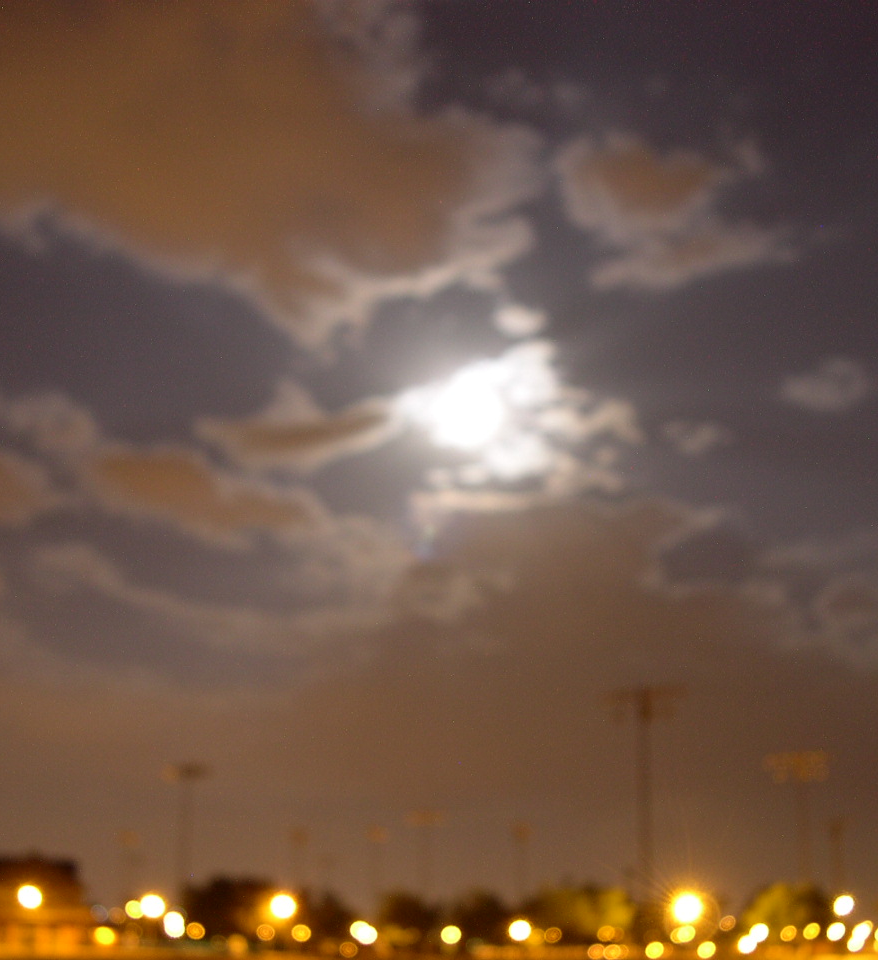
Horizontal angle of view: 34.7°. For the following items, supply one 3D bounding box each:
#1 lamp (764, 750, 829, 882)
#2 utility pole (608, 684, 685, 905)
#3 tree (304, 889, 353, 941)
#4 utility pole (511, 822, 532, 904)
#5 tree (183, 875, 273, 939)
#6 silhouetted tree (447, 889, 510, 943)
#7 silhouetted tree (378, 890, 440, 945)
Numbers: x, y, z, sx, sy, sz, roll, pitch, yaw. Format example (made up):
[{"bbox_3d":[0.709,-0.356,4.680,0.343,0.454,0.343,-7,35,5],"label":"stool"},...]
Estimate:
[{"bbox_3d":[36.759,36.858,141.267,5.630,18.500,1.000,0,-18,0],"label":"lamp"},{"bbox_3d":[15.490,24.378,102.084,4.800,18.500,1.000,0,-18,0],"label":"utility pole"},{"bbox_3d":[-12.456,48.944,157.578,5.610,5.370,5.610,1,-18,-4],"label":"tree"},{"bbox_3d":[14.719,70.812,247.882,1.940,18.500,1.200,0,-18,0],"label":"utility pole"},{"bbox_3d":[-22.356,45.341,148.231,9.070,6.560,9.070,3,-18,-8],"label":"tree"},{"bbox_3d":[4.453,48.944,157.578,6.730,5.370,6.730,0,-18,1],"label":"silhouetted tree"},{"bbox_3d":[-3.437,49.047,157.545,6.730,5.150,6.730,0,-18,-1],"label":"silhouetted tree"}]

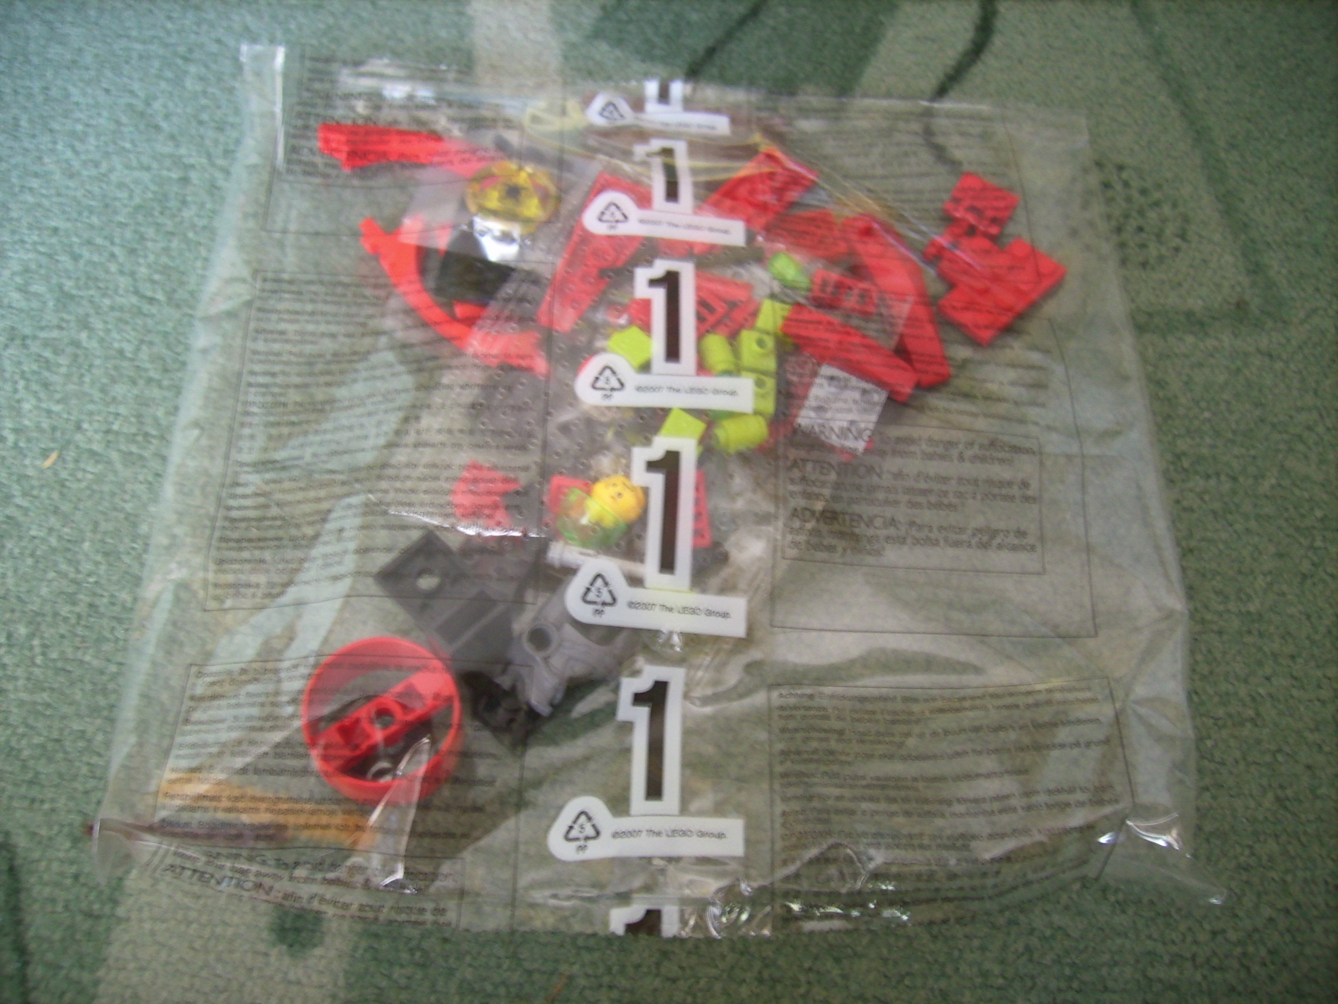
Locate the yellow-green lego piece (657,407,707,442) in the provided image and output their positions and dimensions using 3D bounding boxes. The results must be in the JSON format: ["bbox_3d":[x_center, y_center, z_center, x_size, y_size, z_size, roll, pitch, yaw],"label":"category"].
[{"bbox_3d":[0.003,-0.015,0.276,0.008,0.007,0.009,24,65,7],"label":"yellow-green lego piece"}]

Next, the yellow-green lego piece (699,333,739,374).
[{"bbox_3d":[0.012,-0.033,0.287,0.008,0.008,0.011,-16,67,-12],"label":"yellow-green lego piece"}]

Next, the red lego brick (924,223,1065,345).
[{"bbox_3d":[0.080,-0.058,0.317,0.030,0.005,0.032,42,71,15],"label":"red lego brick"}]

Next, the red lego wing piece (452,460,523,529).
[{"bbox_3d":[-0.040,-0.001,0.273,0.015,0.007,0.013,26,68,9],"label":"red lego wing piece"}]

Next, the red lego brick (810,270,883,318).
[{"bbox_3d":[0.044,-0.052,0.306,0.016,0.004,0.008,14,64,2],"label":"red lego brick"}]

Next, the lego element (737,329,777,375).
[{"bbox_3d":[0.021,-0.035,0.289,0.008,0.009,0.010,1,88,2],"label":"lego element"}]

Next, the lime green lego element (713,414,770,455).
[{"bbox_3d":[0.017,-0.015,0.279,0.011,0.008,0.008,-14,68,-8],"label":"lime green lego element"}]

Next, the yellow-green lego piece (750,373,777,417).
[{"bbox_3d":[0.021,-0.024,0.285,0.008,0.009,0.010,1,87,2],"label":"yellow-green lego piece"}]

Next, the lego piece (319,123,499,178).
[{"bbox_3d":[-0.067,-0.091,0.319,0.047,0.008,0.008,6,64,-2],"label":"lego piece"}]

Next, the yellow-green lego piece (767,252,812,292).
[{"bbox_3d":[0.030,-0.057,0.304,0.011,0.006,0.007,40,71,14],"label":"yellow-green lego piece"}]

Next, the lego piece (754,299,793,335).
[{"bbox_3d":[0.025,-0.044,0.297,0.008,0.008,0.008,18,64,4],"label":"lego piece"}]

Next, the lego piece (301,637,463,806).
[{"bbox_3d":[-0.060,0.047,0.262,0.032,0.018,0.032,-24,70,-18],"label":"lego piece"}]

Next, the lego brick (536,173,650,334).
[{"bbox_3d":[-0.013,-0.057,0.295,0.022,0.005,0.048,16,60,4],"label":"lego brick"}]

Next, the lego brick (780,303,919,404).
[{"bbox_3d":[0.043,-0.035,0.296,0.033,0.009,0.008,32,66,10],"label":"lego brick"}]

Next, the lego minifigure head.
[{"bbox_3d":[-0.011,-0.001,0.265,0.011,0.010,0.010,-22,68,0],"label":"lego minifigure head"}]

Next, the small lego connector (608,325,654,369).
[{"bbox_3d":[-0.008,-0.034,0.289,0.008,0.008,0.010,-38,73,-16],"label":"small lego connector"}]

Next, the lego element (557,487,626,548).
[{"bbox_3d":[-0.017,0.004,0.267,0.015,0.011,0.011,33,66,11],"label":"lego element"}]

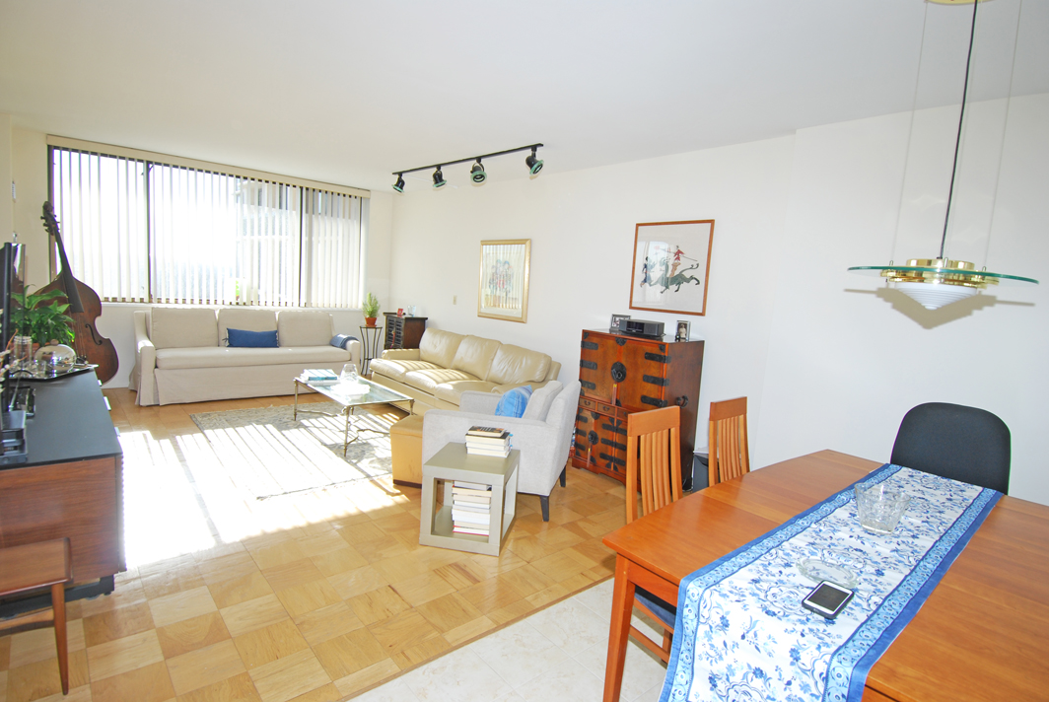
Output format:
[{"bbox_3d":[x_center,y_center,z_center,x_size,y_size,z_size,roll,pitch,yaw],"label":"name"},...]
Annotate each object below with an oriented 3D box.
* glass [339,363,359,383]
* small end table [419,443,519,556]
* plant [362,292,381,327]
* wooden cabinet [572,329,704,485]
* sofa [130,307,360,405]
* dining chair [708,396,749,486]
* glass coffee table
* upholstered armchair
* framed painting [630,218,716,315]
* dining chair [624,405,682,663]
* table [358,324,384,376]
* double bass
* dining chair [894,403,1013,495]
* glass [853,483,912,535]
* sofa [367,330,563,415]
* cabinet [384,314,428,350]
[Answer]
[{"bbox_3d":[-1.655,0.194,4.973,0.162,0.157,0.162,-2,9,-42],"label":"glass"},{"bbox_3d":[-0.303,0.847,3.074,0.447,0.464,0.450,5,7,10],"label":"small end table"},{"bbox_3d":[-2.225,-0.576,7.572,0.260,0.500,0.260,-2,10,-42],"label":"plant"},{"bbox_3d":[0.843,0.424,3.962,0.479,1.082,0.760,-2,9,-42],"label":"wooden cabinet"},{"bbox_3d":[-3.092,0.003,5.968,2.178,0.884,0.890,-2,9,-42],"label":"sofa"},{"bbox_3d":[1.022,0.760,2.168,0.440,1.045,0.520,-2,9,-40],"label":"dining chair"},{"bbox_3d":[-1.527,0.520,4.620,0.596,0.401,1.199,-2,9,-42],"label":"glass coffee table"},{"bbox_3d":[-0.137,0.610,3.684,0.890,0.810,0.730,6,7,14],"label":"upholstered armchair"},{"bbox_3d":[1.130,-0.651,4.102,0.027,0.697,0.691,-2,9,-42],"label":"framed painting"},{"bbox_3d":[0.616,0.771,1.845,0.440,1.045,0.520,-2,9,-40],"label":"dining chair"},{"bbox_3d":[-2.231,0.015,7.679,0.260,0.700,0.260,-2,10,-42],"label":"table"},{"bbox_3d":[-4.370,-0.474,5.031,0.370,1.875,0.620,0,9,27],"label":"double bass"},{"bbox_3d":[1.887,0.786,2.423,0.560,1.050,0.490,-2,9,-41],"label":"dining chair"},{"bbox_3d":[1.178,0.529,1.742,0.160,0.126,0.160,-2,10,-42],"label":"glass"},{"bbox_3d":[-0.735,0.257,5.539,0.863,0.818,2.439,-2,9,-42],"label":"sofa"},{"bbox_3d":[-1.596,-0.011,6.947,0.315,0.893,0.603,-2,9,-42],"label":"cabinet"}]

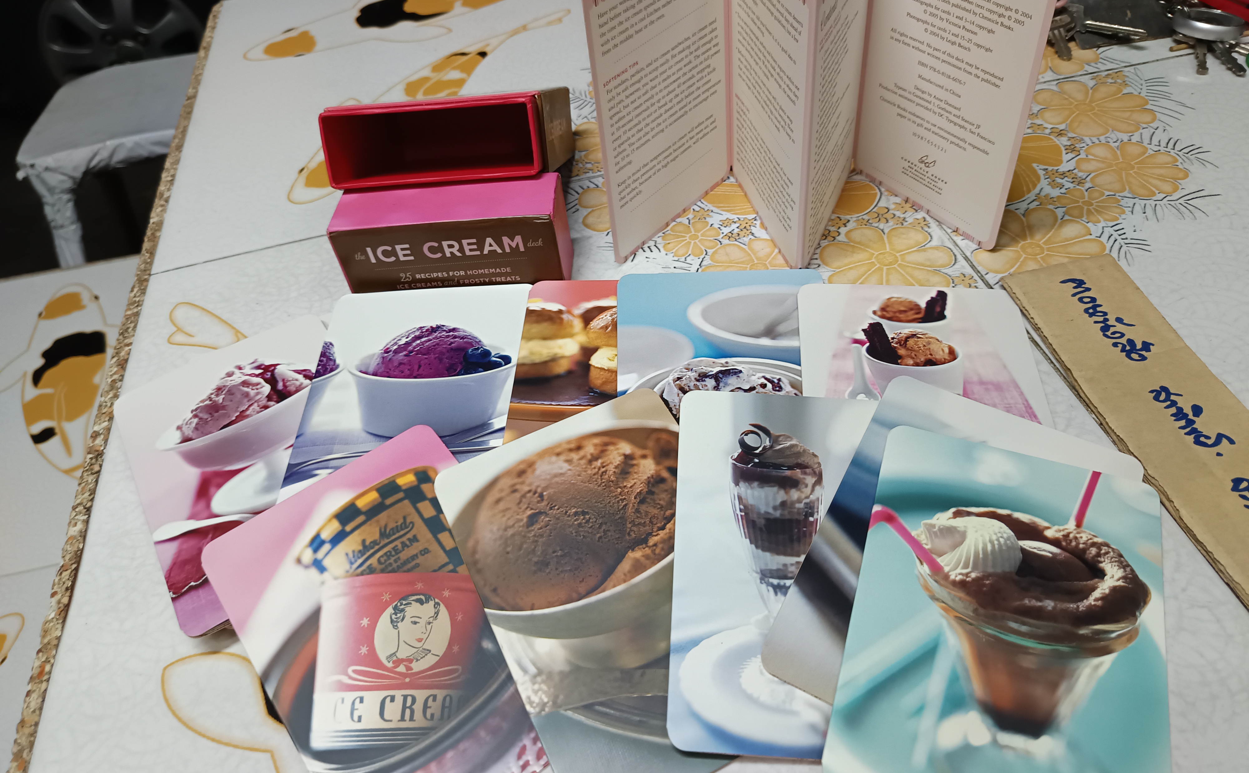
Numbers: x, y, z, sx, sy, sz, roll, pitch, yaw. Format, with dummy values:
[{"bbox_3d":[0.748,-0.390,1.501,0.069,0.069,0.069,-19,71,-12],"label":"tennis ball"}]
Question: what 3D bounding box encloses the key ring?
[{"bbox_3d":[0.358,-0.223,0.532,0.040,0.009,0.040,1,40,-1],"label":"key ring"}]

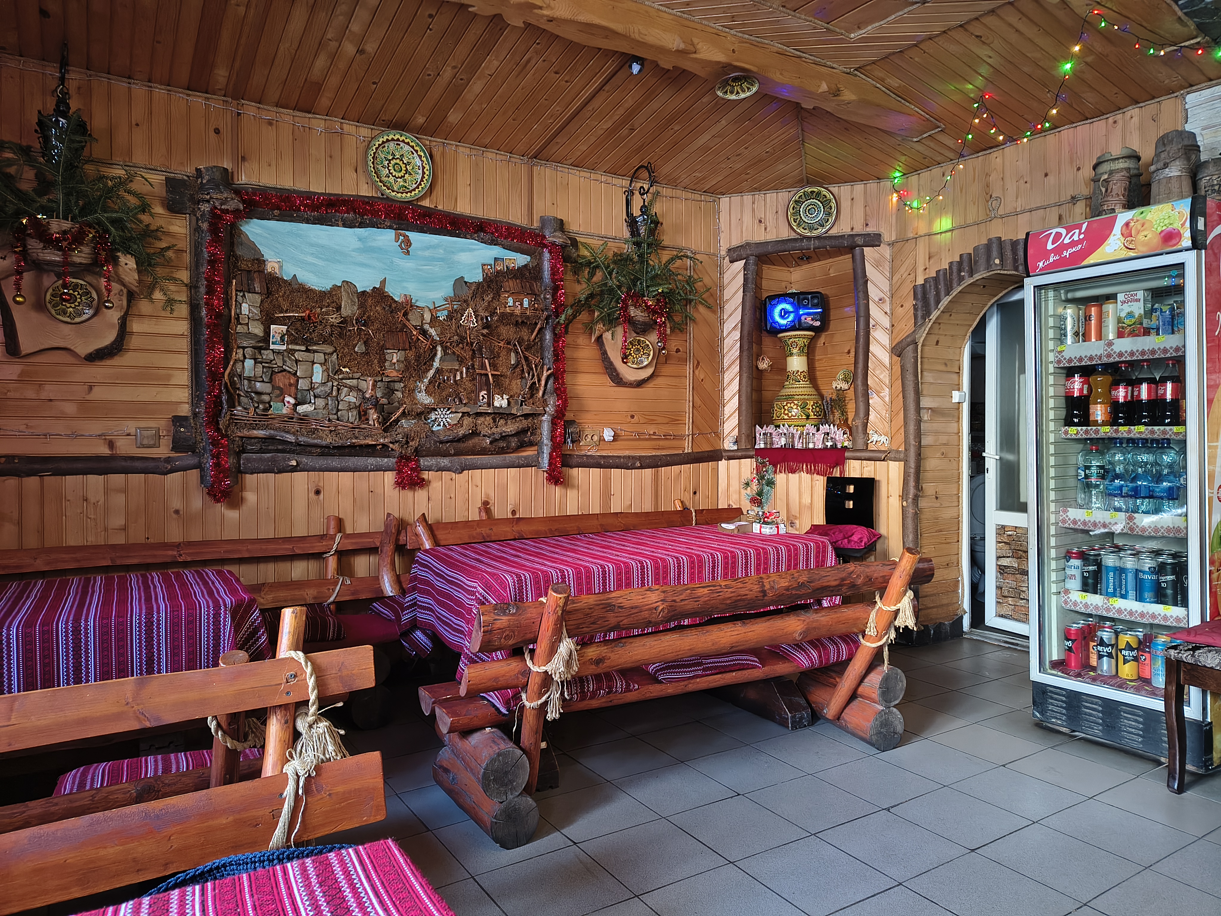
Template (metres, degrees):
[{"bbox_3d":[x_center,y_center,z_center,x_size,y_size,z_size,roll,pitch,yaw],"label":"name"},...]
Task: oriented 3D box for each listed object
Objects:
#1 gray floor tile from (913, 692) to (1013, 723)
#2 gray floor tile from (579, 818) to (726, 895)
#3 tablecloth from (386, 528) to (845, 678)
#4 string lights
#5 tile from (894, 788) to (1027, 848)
[{"bbox_3d":[1.505,1.057,3.592,0.305,0.010,0.305,-1,2,-33],"label":"gray floor tile"},{"bbox_3d":[0.115,1.099,2.336,0.305,0.010,0.305,-1,2,-33],"label":"gray floor tile"},{"bbox_3d":[0.090,0.506,3.330,1.600,0.350,0.740,-1,2,-33],"label":"tablecloth"},{"bbox_3d":[1.684,-1.436,3.670,0.740,0.360,1.660,-1,3,-33],"label":"string lights"},{"bbox_3d":[1.044,1.076,2.536,0.300,0.010,0.300,-1,3,-33],"label":"tile"}]

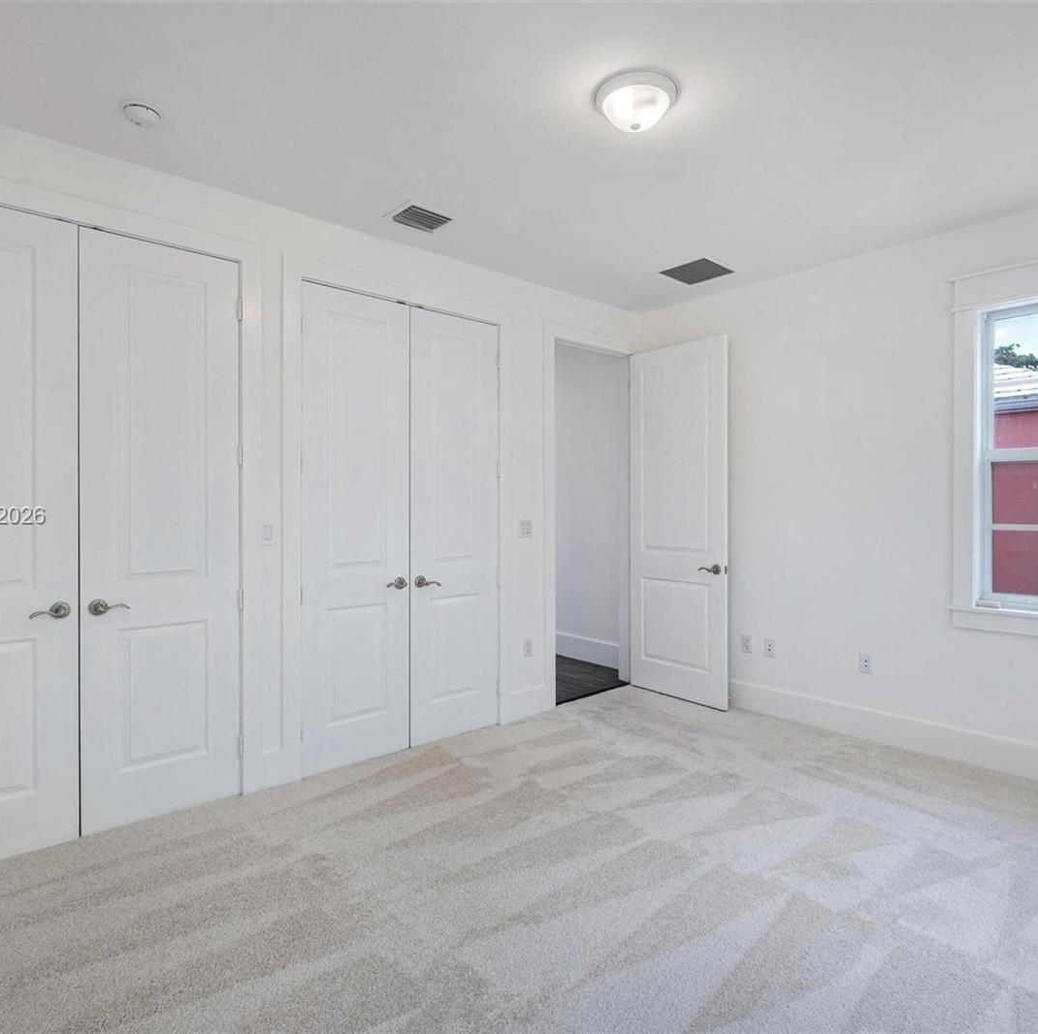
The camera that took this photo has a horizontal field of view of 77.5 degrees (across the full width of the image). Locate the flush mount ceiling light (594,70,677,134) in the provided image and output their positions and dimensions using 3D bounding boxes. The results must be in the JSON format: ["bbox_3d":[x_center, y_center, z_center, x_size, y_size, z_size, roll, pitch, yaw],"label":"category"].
[{"bbox_3d":[0.413,-1.424,2.281,0.290,0.110,0.290,0,1,0],"label":"flush mount ceiling light"}]

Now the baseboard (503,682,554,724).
[{"bbox_3d":[0.058,1.188,4.169,0.435,0.172,0.018,-1,1,-41],"label":"baseboard"}]

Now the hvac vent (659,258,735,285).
[{"bbox_3d":[1.094,-1.493,3.968,0.338,0.018,0.325,-1,1,-41],"label":"hvac vent"}]

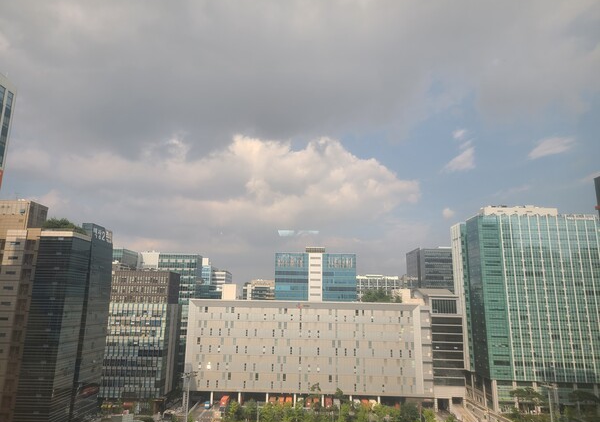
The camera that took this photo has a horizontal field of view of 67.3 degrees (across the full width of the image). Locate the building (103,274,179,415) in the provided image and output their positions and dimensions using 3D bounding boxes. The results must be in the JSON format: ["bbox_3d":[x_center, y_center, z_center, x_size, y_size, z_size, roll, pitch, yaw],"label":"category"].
[{"bbox_3d":[-68.810,55.630,195.530,25.240,56.430,15.000,0,-13,3],"label":"building"}]

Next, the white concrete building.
[{"bbox_3d":[4.290,69.170,222.980,110.380,45.340,42.000,0,-13,4],"label":"white concrete building"}]

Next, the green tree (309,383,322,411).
[{"bbox_3d":[6.450,77.330,186.000,5.730,12.350,5.730,0,-13,3],"label":"green tree"}]

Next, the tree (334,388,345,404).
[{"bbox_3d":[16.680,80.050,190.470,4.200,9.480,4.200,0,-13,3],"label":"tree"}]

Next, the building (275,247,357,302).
[{"bbox_3d":[9.410,63.510,268.260,47.300,77.600,24.000,0,-13,3],"label":"building"}]

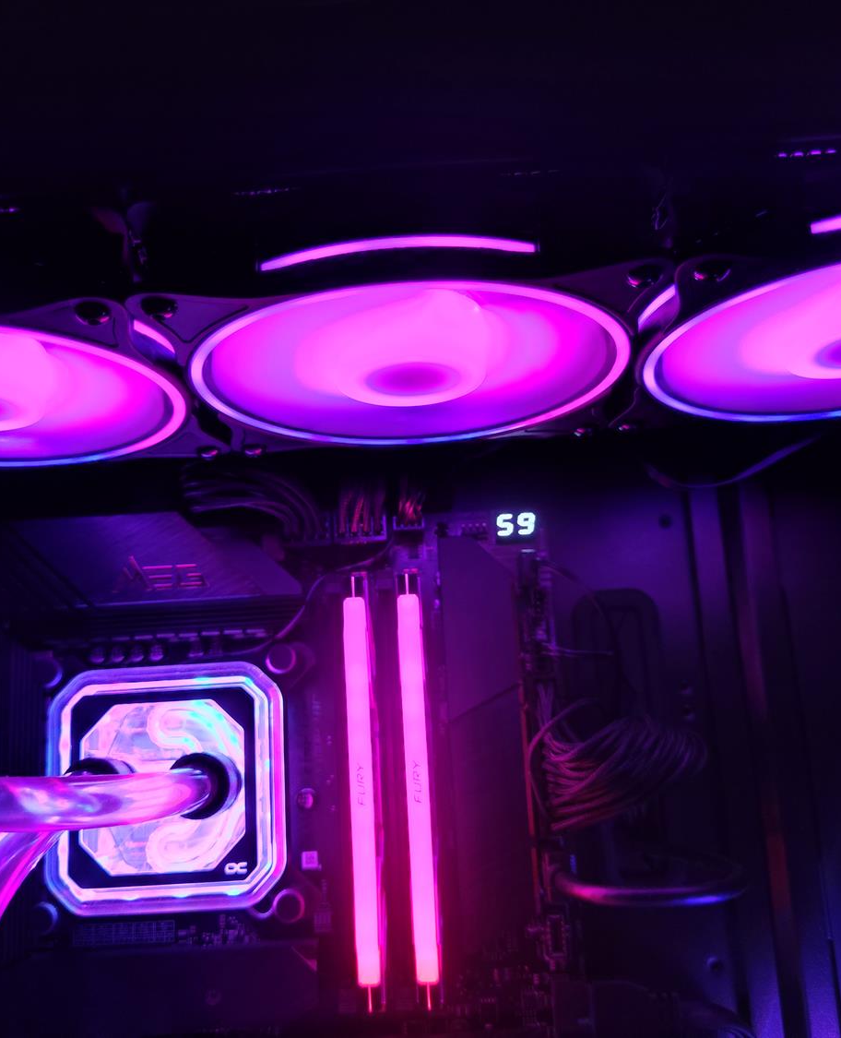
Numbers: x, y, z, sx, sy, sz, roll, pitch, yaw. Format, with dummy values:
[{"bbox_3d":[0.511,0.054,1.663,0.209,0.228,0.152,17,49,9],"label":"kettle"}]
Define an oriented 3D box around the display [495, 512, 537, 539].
[{"bbox_3d":[0.035,0.003,0.352,0.015,0.010,0.006,-4,-11,2],"label":"display"}]

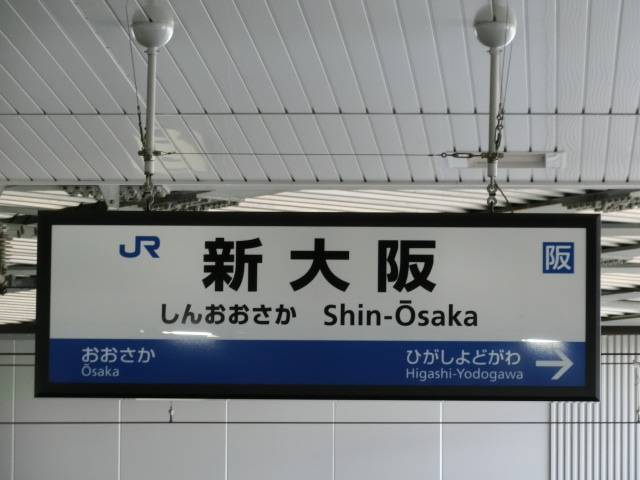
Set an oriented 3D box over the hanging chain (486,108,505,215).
[{"bbox_3d":[0.565,-0.262,13.100,0.058,0.349,0.055,0,-7,3],"label":"hanging chain"}]

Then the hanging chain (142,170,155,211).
[{"bbox_3d":[-0.552,-0.159,13.100,0.039,0.130,0.040,0,-7,3],"label":"hanging chain"}]

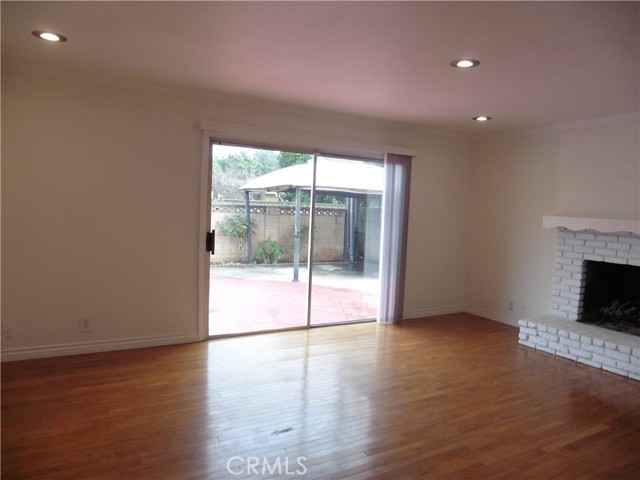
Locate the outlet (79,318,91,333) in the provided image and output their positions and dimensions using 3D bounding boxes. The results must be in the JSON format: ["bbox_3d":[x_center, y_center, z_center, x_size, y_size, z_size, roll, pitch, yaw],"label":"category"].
[{"bbox_3d":[-2.078,0.765,3.936,0.076,0.118,0.013,0,5,-28],"label":"outlet"}]

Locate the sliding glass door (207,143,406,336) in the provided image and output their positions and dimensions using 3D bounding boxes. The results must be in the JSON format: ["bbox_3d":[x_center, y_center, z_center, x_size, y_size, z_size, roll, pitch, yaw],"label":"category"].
[{"bbox_3d":[-0.027,0.009,5.010,2.440,2.020,0.120,0,5,-28],"label":"sliding glass door"}]

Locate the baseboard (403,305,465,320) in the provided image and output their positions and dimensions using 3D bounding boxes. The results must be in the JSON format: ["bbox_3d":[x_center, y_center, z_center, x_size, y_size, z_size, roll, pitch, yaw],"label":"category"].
[{"bbox_3d":[1.510,0.961,5.840,1.093,0.100,0.018,0,5,-28],"label":"baseboard"}]

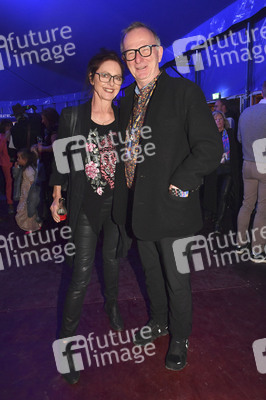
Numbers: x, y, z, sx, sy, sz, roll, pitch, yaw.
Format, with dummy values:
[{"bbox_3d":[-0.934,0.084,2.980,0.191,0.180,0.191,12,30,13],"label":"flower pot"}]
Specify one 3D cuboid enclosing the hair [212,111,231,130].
[{"bbox_3d":[1.159,-1.044,3.500,0.220,0.260,0.230,7,15,29],"label":"hair"}]

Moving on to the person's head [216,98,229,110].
[{"bbox_3d":[1.344,-1.426,4.000,0.200,0.210,0.180,-1,13,-3],"label":"person's head"}]

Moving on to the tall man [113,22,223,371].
[{"bbox_3d":[0.140,0.014,1.518,0.620,1.820,0.450,4,13,21],"label":"tall man"}]

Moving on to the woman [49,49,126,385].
[{"bbox_3d":[-0.218,0.090,1.533,0.520,1.680,0.460,-4,13,-14],"label":"woman"}]

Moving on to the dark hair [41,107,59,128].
[{"bbox_3d":[-1.207,-1.189,3.850,0.260,0.300,0.220,-2,13,-10],"label":"dark hair"}]

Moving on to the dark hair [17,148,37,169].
[{"bbox_3d":[-1.399,-0.545,3.500,0.250,0.250,0.210,-4,14,-17],"label":"dark hair"}]

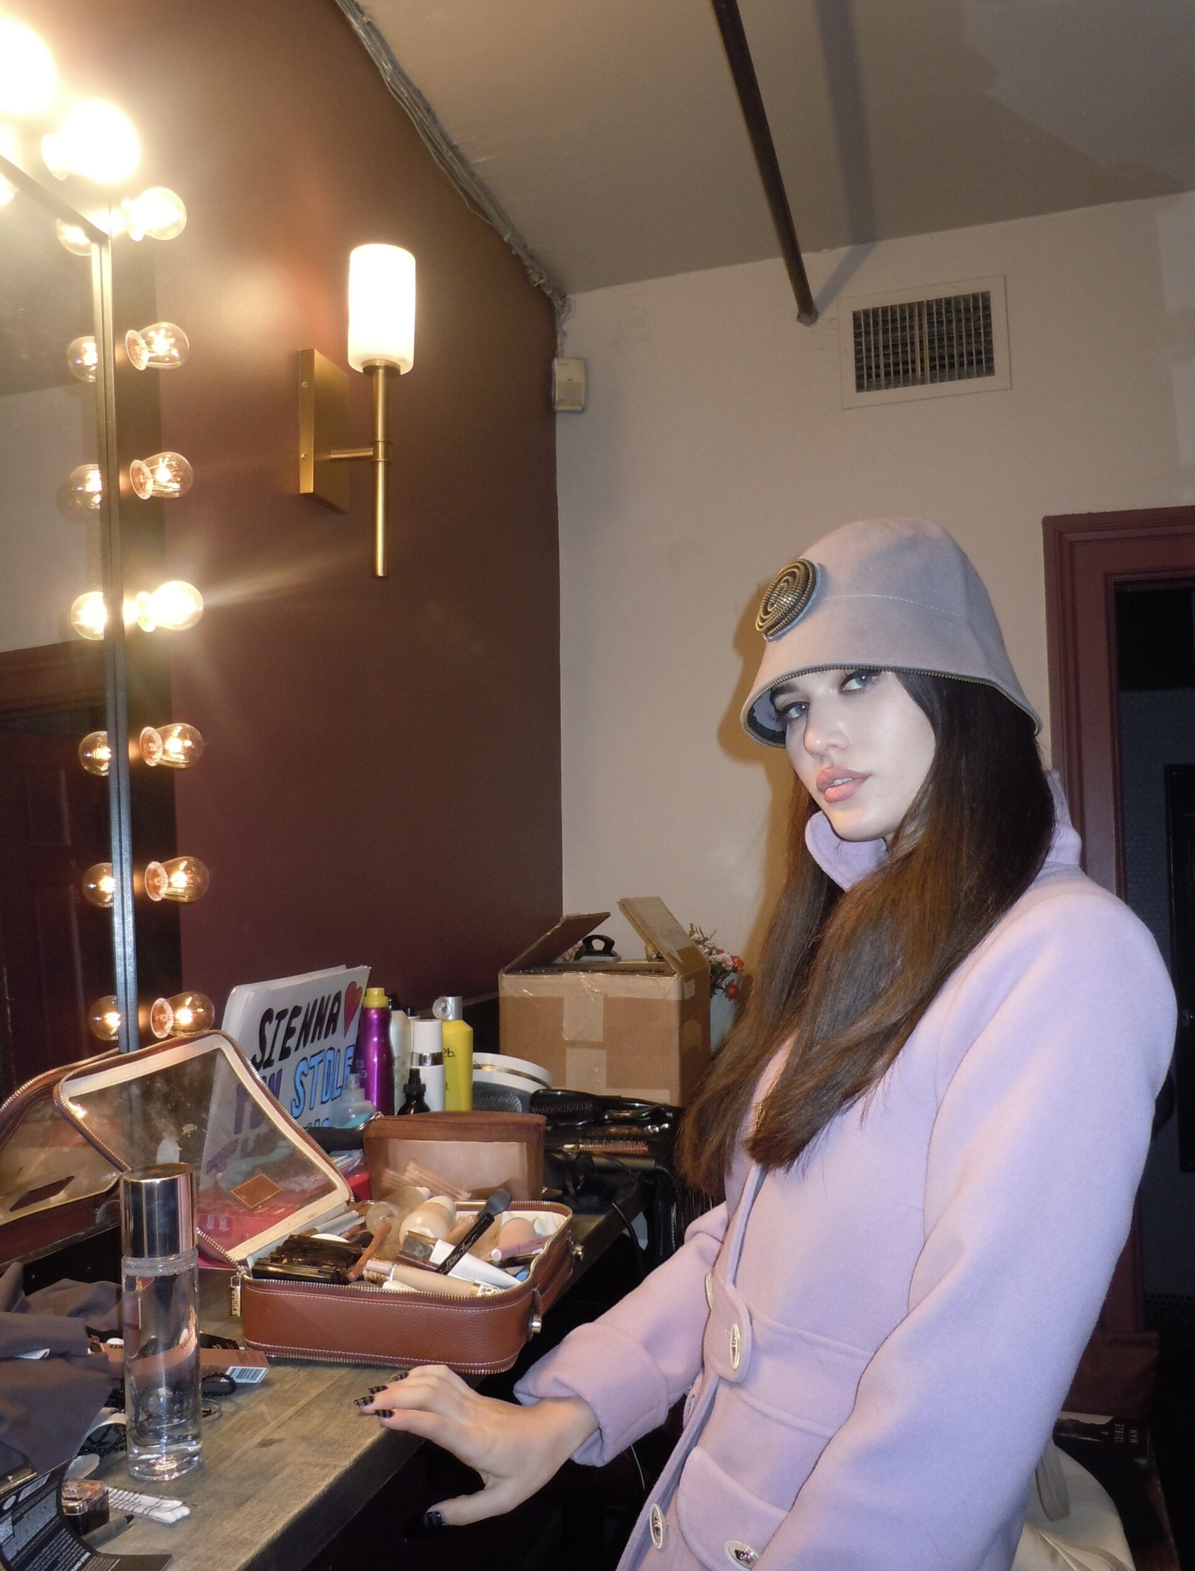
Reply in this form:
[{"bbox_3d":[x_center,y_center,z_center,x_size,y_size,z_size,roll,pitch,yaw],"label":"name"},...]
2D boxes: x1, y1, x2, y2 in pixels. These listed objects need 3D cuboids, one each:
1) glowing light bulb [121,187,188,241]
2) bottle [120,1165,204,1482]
[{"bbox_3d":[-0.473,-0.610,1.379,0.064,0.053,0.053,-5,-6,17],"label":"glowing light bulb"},{"bbox_3d":[-0.292,0.357,0.872,0.049,0.195,0.049,-3,-5,17],"label":"bottle"}]

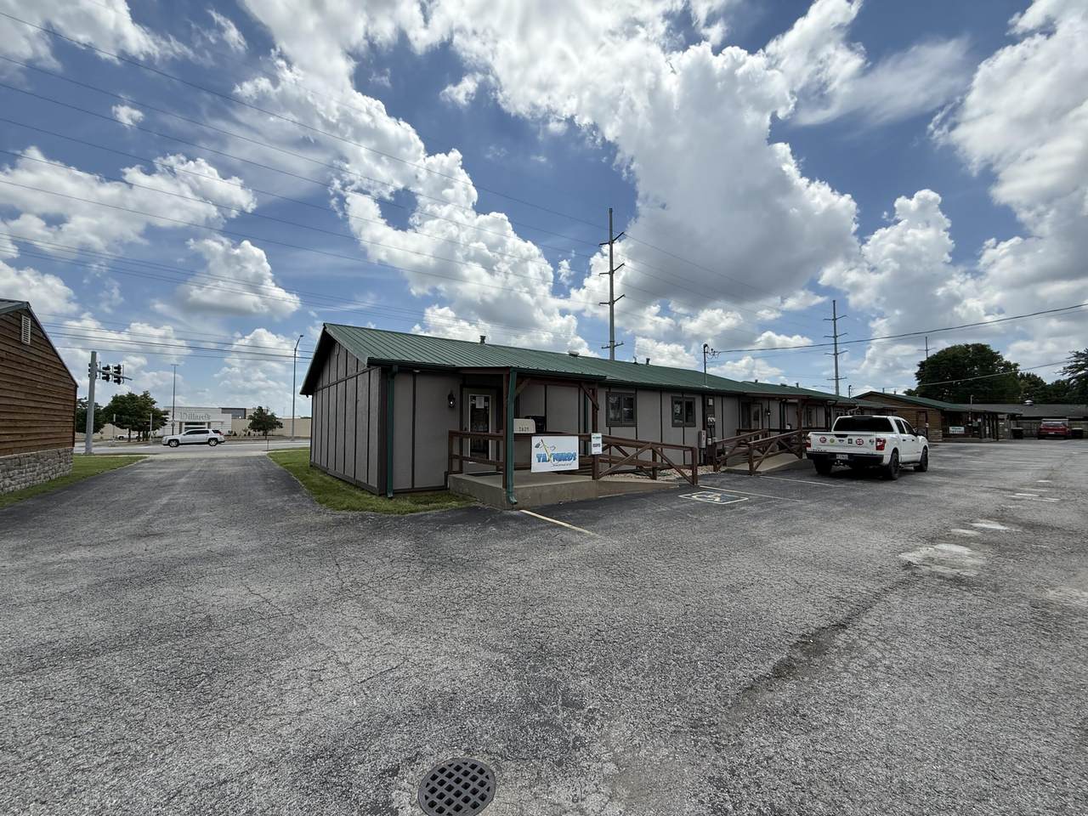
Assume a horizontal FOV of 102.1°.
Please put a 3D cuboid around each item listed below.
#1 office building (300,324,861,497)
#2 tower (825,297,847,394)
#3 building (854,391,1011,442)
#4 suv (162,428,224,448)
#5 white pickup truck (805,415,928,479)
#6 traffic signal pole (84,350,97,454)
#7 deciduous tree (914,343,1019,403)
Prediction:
[{"bbox_3d":[5.341,0.163,21.470,29.150,4.600,10.650,2,-3,-36],"label":"office building"},{"bbox_3d":[60.206,-8.308,91.142,0.800,28.190,4.200,2,-3,-36],"label":"tower"},{"bbox_3d":[33.294,0.852,40.360,15.700,4.050,9.800,2,-3,-36],"label":"building"},{"bbox_3d":[-33.593,2.848,42.193,4.700,1.700,1.850,2,-3,-36],"label":"suv"},{"bbox_3d":[11.237,1.261,15.020,5.800,1.930,2.050,2,-3,-38],"label":"white pickup truck"},{"bbox_3d":[-28.569,-0.371,27.789,0.400,6.490,0.400,2,-3,-36],"label":"traffic signal pole"},{"bbox_3d":[73.178,-3.296,76.322,13.300,15.600,13.300,-3,-4,44],"label":"deciduous tree"}]

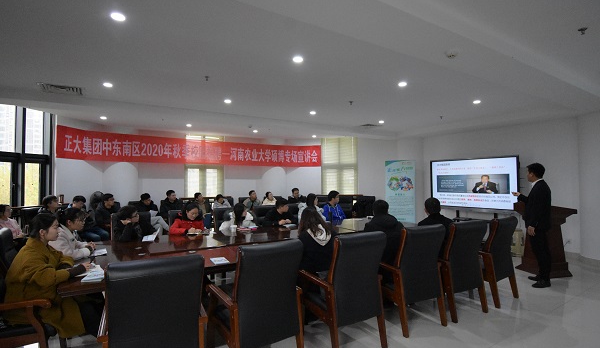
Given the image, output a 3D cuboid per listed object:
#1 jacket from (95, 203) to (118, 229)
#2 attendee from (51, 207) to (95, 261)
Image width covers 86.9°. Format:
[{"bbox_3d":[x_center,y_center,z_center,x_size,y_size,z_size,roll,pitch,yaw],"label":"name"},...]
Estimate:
[{"bbox_3d":[-3.309,0.789,5.400,0.520,0.640,0.450,1,-2,-41],"label":"jacket"},{"bbox_3d":[-2.250,0.951,3.203,0.780,1.220,0.520,0,-1,-24],"label":"attendee"}]

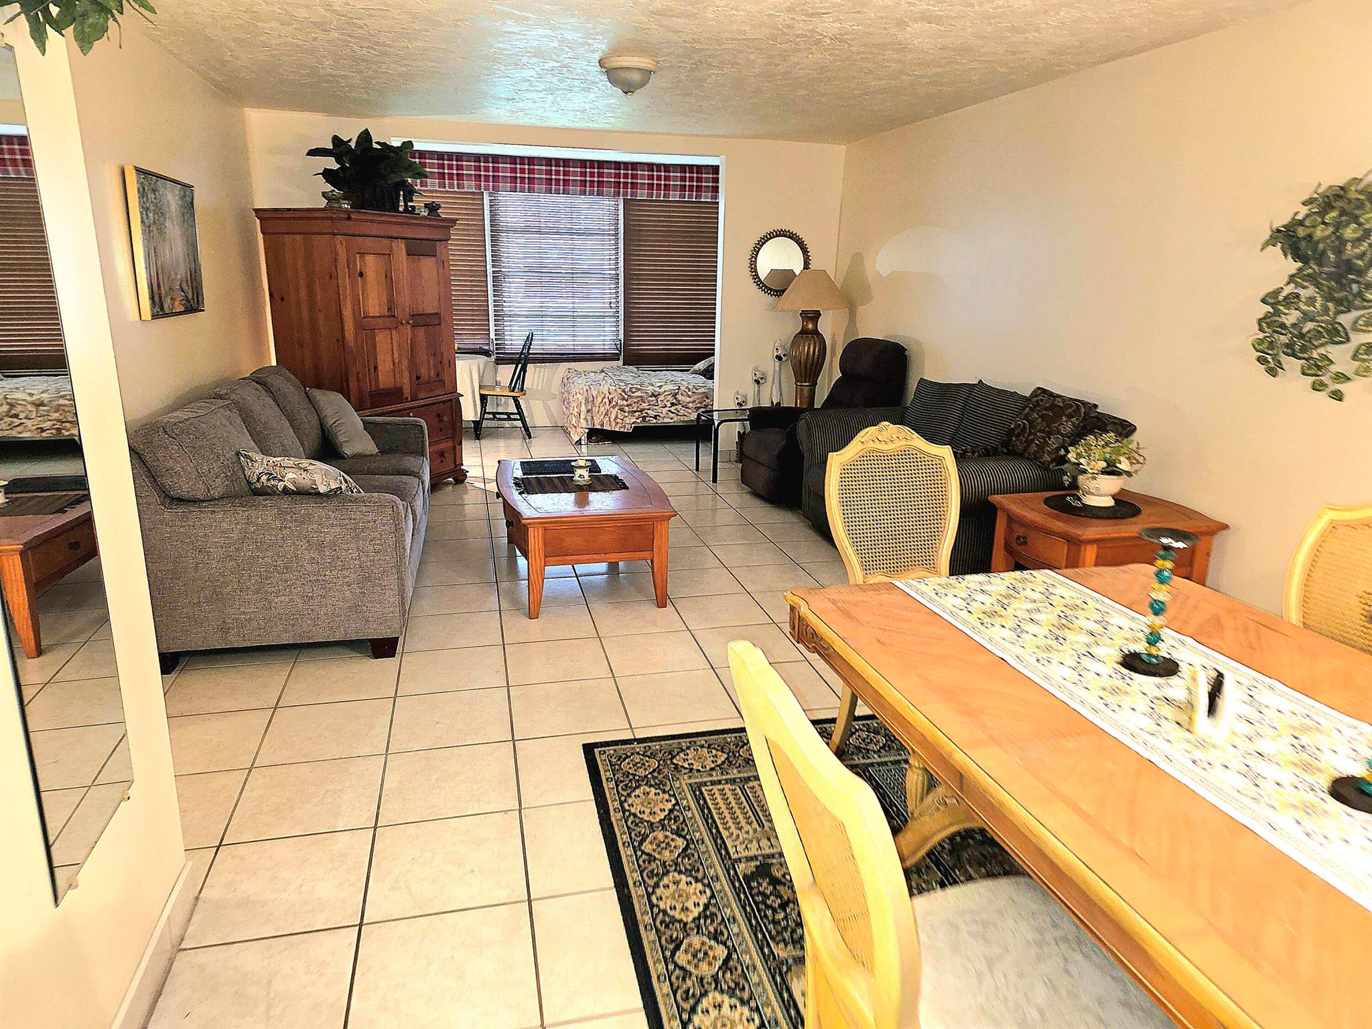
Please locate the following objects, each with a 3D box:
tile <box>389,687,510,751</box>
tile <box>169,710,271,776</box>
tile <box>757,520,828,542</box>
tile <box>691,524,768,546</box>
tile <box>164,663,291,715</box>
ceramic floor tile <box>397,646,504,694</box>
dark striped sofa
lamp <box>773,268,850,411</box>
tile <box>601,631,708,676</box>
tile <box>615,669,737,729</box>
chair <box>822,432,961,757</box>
[{"bbox_3d":[-0.824,0.723,3.218,0.398,0.010,0.398,-3,16,-13],"label":"tile"},{"bbox_3d":[-1.600,0.756,2.992,0.398,0.010,0.398,-3,16,-13],"label":"tile"},{"bbox_3d":[0.661,0.107,5.567,0.398,0.010,0.398,-3,16,-13],"label":"tile"},{"bbox_3d":[0.265,0.125,5.478,0.398,0.010,0.398,-3,16,-13],"label":"tile"},{"bbox_3d":[-1.683,0.647,3.355,0.396,0.010,0.396,-3,16,-13],"label":"tile"},{"bbox_3d":[-0.908,0.612,3.563,0.402,0.012,0.406,-3,15,-13],"label":"ceramic floor tile"},{"bbox_3d":[1.362,-0.210,5.149,0.950,0.820,1.720,-3,15,-13],"label":"dark striped sofa"},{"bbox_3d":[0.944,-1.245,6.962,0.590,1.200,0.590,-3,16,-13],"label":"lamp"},{"bbox_3d":[-0.130,0.580,3.786,0.398,0.010,0.398,-3,16,-13],"label":"tile"},{"bbox_3d":[-0.034,0.678,3.345,0.396,0.010,0.396,-3,16,-13],"label":"tile"},{"bbox_3d":[0.659,0.306,2.659,0.480,1.076,0.560,-3,15,-15],"label":"chair"}]

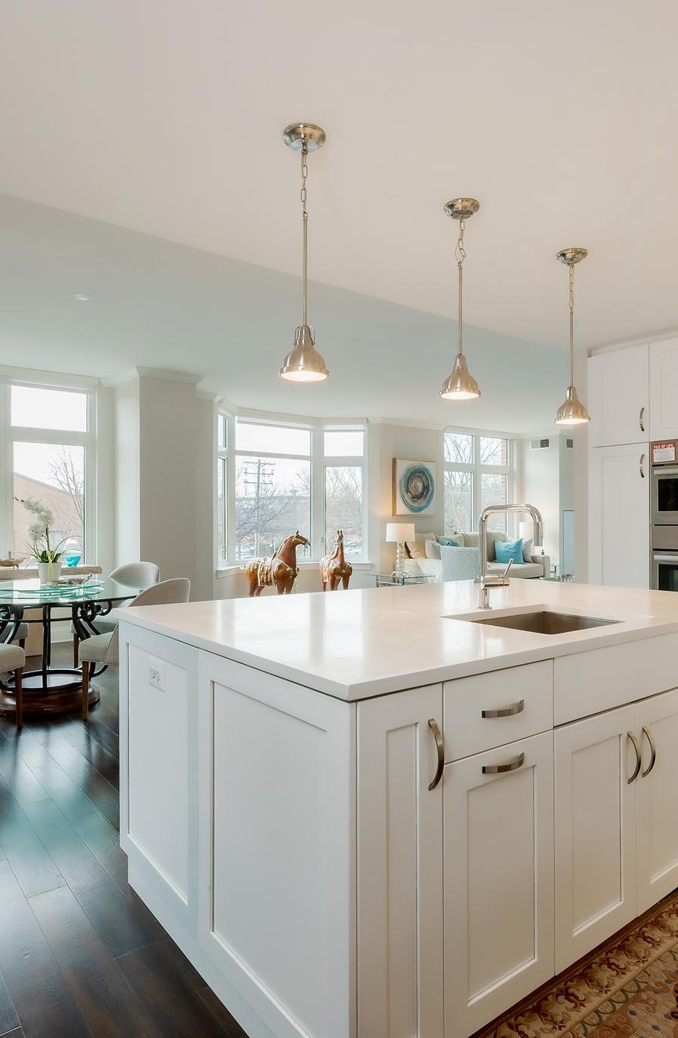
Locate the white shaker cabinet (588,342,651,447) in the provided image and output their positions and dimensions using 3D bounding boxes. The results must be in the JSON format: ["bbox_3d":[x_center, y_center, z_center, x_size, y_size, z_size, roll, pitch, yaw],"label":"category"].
[{"bbox_3d":[2.024,-0.778,4.080,0.600,0.603,0.406,0,0,-39],"label":"white shaker cabinet"}]

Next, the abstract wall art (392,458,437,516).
[{"bbox_3d":[1.165,-0.469,9.170,0.850,0.860,0.060,0,0,-36],"label":"abstract wall art"}]

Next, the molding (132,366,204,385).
[{"bbox_3d":[-1.711,-1.439,6.154,0.728,0.090,0.080,0,0,-36],"label":"molding"}]

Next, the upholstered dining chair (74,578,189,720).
[{"bbox_3d":[-1.280,0.809,3.870,0.580,0.860,0.540,0,0,18],"label":"upholstered dining chair"}]

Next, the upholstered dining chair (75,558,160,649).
[{"bbox_3d":[-1.730,0.807,4.730,0.510,0.855,0.530,0,0,20],"label":"upholstered dining chair"}]

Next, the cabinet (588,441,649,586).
[{"bbox_3d":[2.024,0.326,4.080,0.600,1.605,0.406,0,0,-39],"label":"cabinet"}]

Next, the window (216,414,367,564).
[{"bbox_3d":[-0.651,-0.390,8.251,2.350,1.900,0.420,0,0,-37],"label":"window"}]

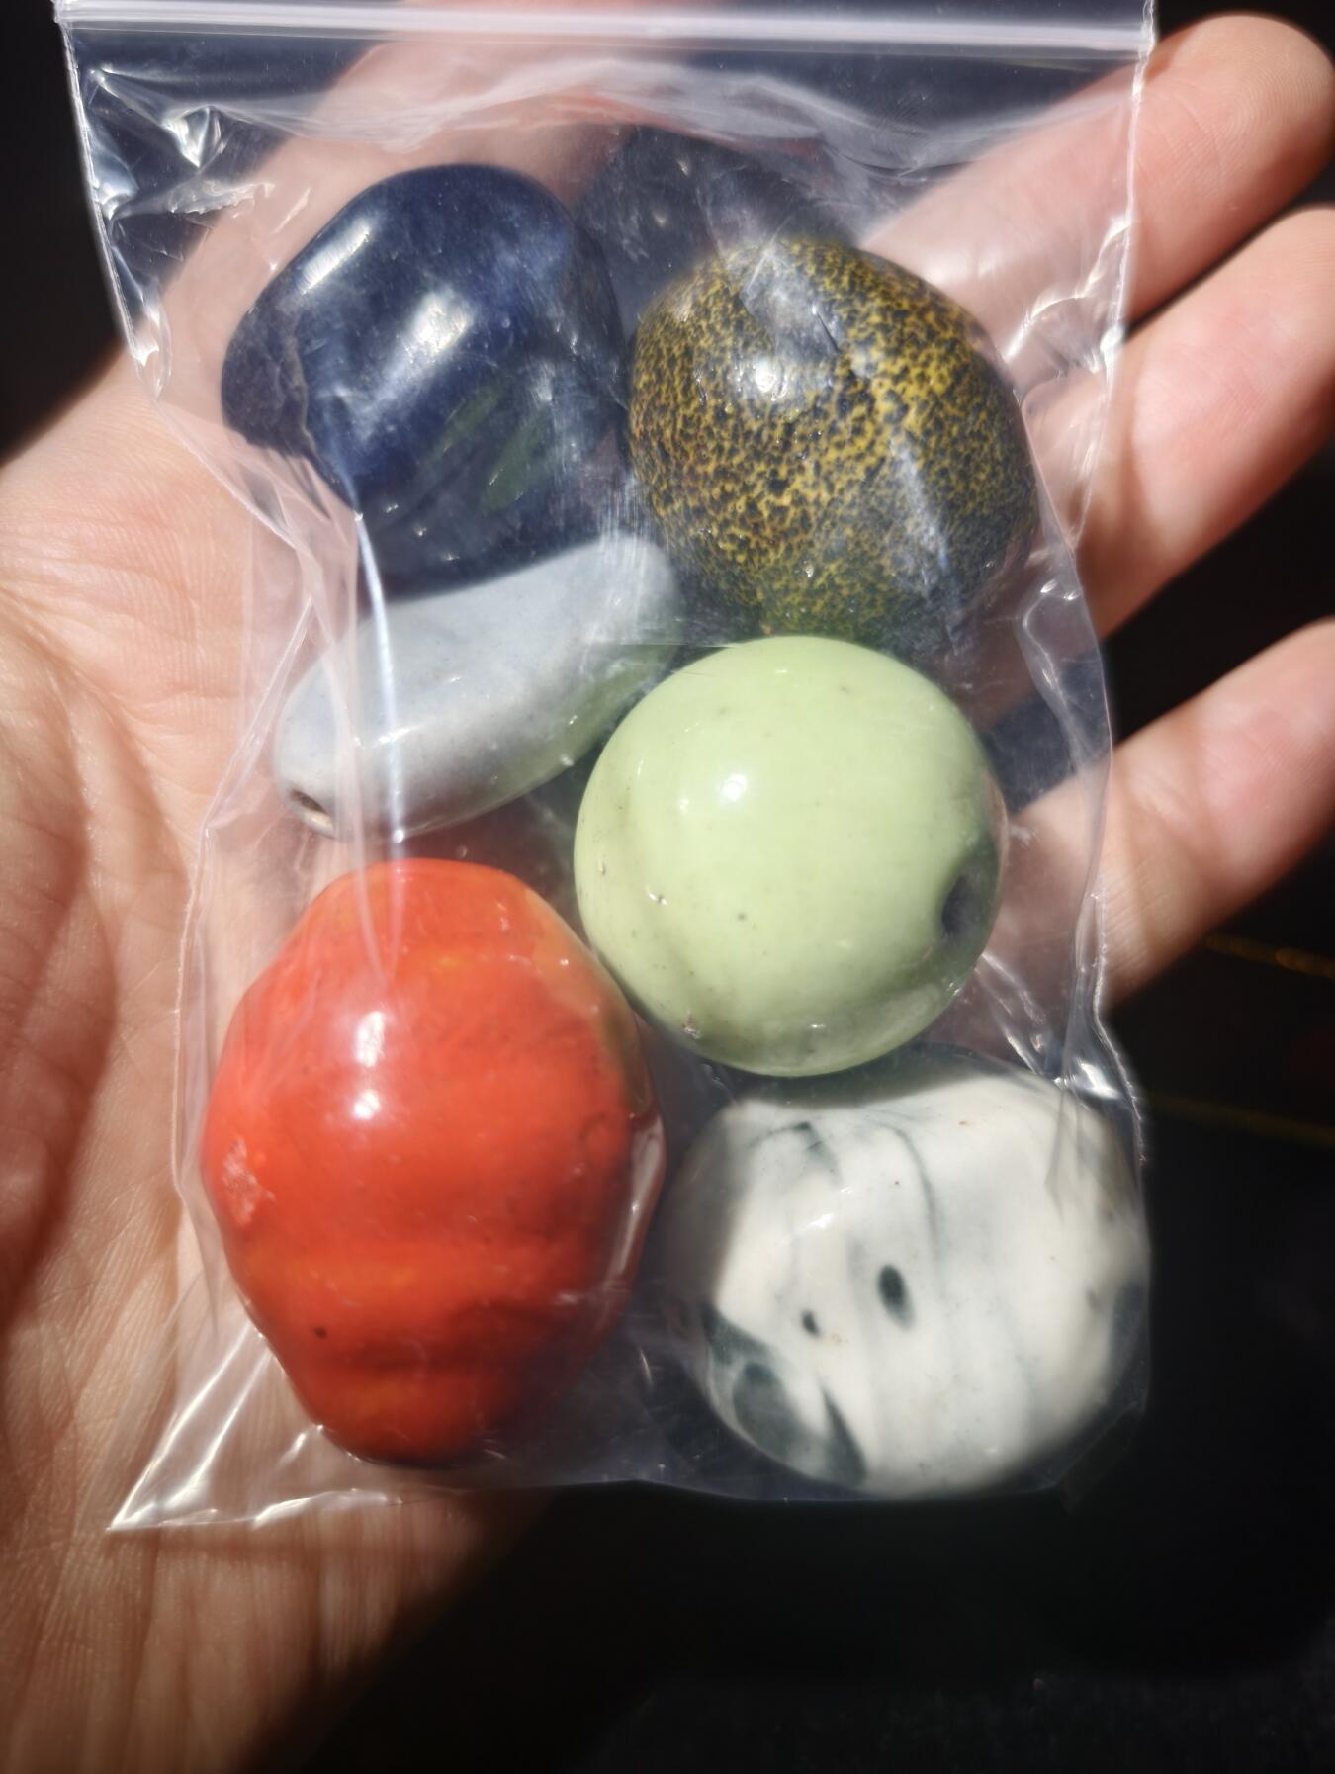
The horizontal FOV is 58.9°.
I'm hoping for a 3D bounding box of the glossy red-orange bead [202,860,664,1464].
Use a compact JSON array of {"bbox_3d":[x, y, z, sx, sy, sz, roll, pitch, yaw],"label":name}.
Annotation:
[{"bbox_3d":[-0.017,0.020,0.085,0.033,0.031,0.043,0,90,0],"label":"glossy red-orange bead"}]

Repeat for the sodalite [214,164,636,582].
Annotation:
[{"bbox_3d":[-0.018,-0.038,0.088,0.029,0.026,0.031,0,90,0],"label":"sodalite"}]

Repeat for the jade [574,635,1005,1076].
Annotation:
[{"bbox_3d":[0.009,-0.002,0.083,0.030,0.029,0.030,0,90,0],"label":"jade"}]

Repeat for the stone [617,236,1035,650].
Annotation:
[{"bbox_3d":[0.012,-0.033,0.088,0.030,0.028,0.032,0,90,0],"label":"stone"}]

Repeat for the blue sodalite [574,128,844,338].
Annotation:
[{"bbox_3d":[0.004,-0.054,0.102,0.027,0.023,0.025,0,90,0],"label":"blue sodalite"}]

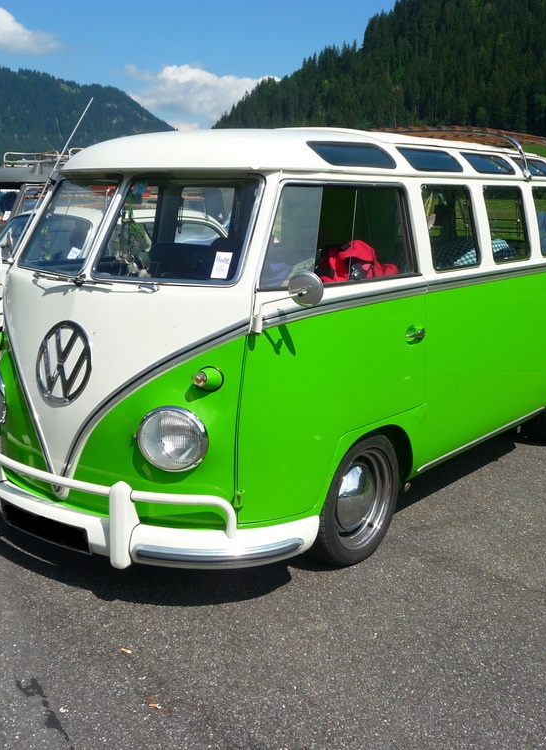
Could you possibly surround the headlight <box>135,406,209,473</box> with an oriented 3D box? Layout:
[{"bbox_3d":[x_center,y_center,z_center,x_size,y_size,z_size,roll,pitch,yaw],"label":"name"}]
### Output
[{"bbox_3d":[-0.327,0.215,2.973,0.225,0.225,0.110,7,14,28],"label":"headlight"}]

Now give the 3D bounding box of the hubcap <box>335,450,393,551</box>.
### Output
[{"bbox_3d":[0.338,0.499,3.522,0.100,0.420,0.420,10,15,37],"label":"hubcap"}]

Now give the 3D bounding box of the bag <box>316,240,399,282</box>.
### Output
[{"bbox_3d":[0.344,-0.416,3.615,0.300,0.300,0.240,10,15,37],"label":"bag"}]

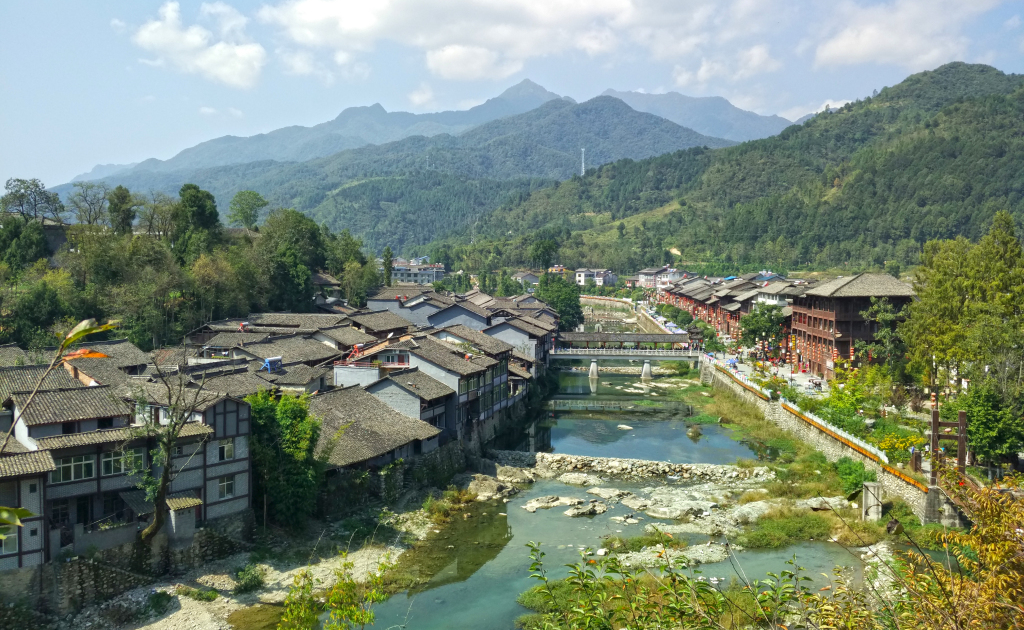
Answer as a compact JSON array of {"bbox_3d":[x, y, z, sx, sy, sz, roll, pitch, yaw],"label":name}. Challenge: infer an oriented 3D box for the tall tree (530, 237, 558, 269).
[{"bbox_3d":[17.940,-33.820,490.000,15.200,17.940,14.500,0,3,0],"label":"tall tree"}]

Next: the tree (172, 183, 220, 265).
[{"bbox_3d":[-67.540,-19.480,190.000,10.200,17.340,10.000,0,3,0],"label":"tree"}]

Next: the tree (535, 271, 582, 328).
[{"bbox_3d":[12.470,-3.620,238.000,12.600,16.090,12.000,0,3,0],"label":"tree"}]

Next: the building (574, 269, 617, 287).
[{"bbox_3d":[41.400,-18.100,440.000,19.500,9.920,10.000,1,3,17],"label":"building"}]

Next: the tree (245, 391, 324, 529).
[{"bbox_3d":[-18.710,11.840,73.000,6.200,11.430,5.800,0,3,0],"label":"tree"}]

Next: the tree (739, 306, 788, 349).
[{"bbox_3d":[48.550,2.620,172.000,9.200,8.910,8.800,0,3,0],"label":"tree"}]

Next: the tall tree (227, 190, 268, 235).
[{"bbox_3d":[-63.180,-24.420,212.000,9.900,11.110,9.400,0,3,0],"label":"tall tree"}]

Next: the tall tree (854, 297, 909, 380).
[{"bbox_3d":[54.120,3.590,130.000,7.800,12.300,7.400,0,3,0],"label":"tall tree"}]

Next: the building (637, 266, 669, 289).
[{"bbox_3d":[62.530,-17.020,395.000,11.000,10.010,9.600,3,4,40],"label":"building"}]

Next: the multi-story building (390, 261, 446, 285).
[{"bbox_3d":[-45.300,-19.500,430.000,25.000,11.870,11.000,1,3,10],"label":"multi-story building"}]

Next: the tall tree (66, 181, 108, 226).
[{"bbox_3d":[-89.920,-23.410,188.000,8.900,9.740,8.500,0,3,0],"label":"tall tree"}]

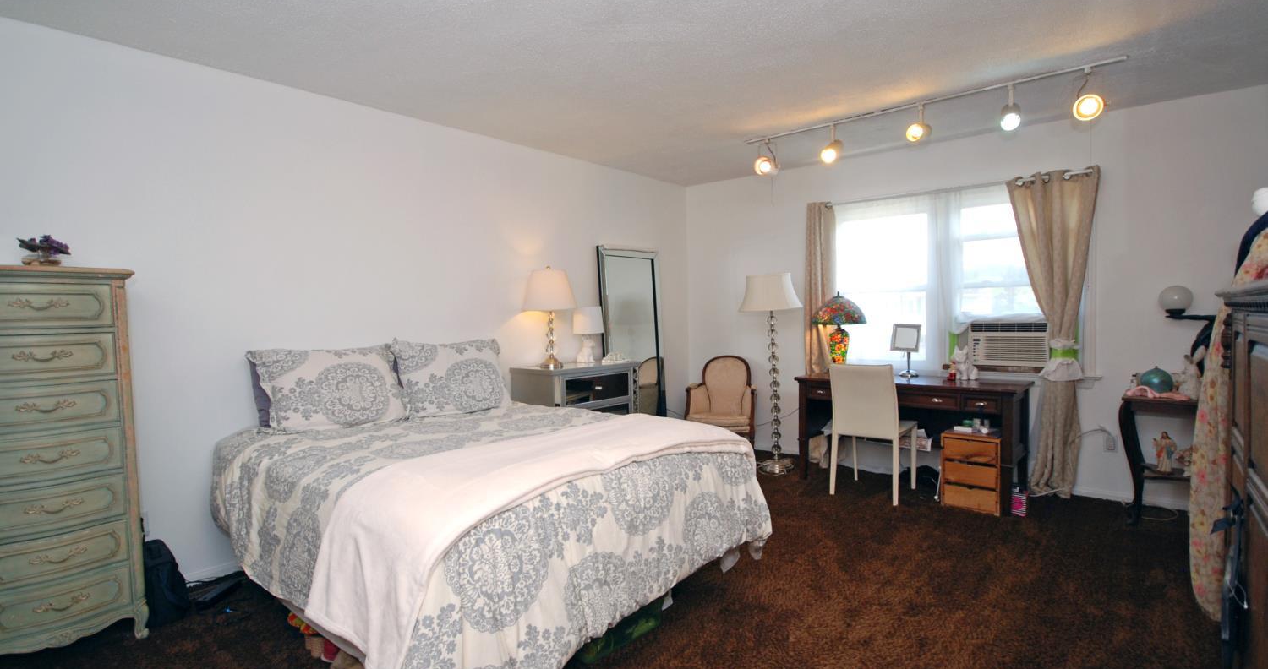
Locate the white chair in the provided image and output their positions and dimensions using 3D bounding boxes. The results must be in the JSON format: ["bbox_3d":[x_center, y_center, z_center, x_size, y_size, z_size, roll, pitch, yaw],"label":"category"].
[{"bbox_3d":[1.597,0.626,3.554,0.440,0.895,0.477,1,4,40],"label":"white chair"}]

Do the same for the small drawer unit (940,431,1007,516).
[{"bbox_3d":[2.186,0.854,3.389,0.315,0.463,0.310,1,4,42],"label":"small drawer unit"}]

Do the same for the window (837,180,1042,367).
[{"bbox_3d":[2.198,-0.383,3.804,1.567,1.280,0.120,0,4,37],"label":"window"}]

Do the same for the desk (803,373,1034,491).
[{"bbox_3d":[1.885,0.681,3.687,1.347,0.750,0.540,1,4,41],"label":"desk"}]

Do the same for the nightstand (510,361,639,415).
[{"bbox_3d":[-0.432,0.667,4.231,0.505,0.870,0.920,1,4,42],"label":"nightstand"}]

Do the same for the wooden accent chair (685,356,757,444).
[{"bbox_3d":[0.752,0.612,4.454,0.560,0.880,0.580,-1,3,17],"label":"wooden accent chair"}]

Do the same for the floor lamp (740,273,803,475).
[{"bbox_3d":[1.103,0.294,4.199,0.420,1.549,0.270,1,4,42],"label":"floor lamp"}]

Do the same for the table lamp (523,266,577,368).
[{"bbox_3d":[-0.631,-0.133,4.008,0.385,0.765,0.385,-1,3,0],"label":"table lamp"}]

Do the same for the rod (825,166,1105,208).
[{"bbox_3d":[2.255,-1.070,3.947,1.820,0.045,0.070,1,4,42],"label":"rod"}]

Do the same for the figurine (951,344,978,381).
[{"bbox_3d":[2.231,0.187,3.554,0.150,0.230,0.120,-4,4,-33],"label":"figurine"}]

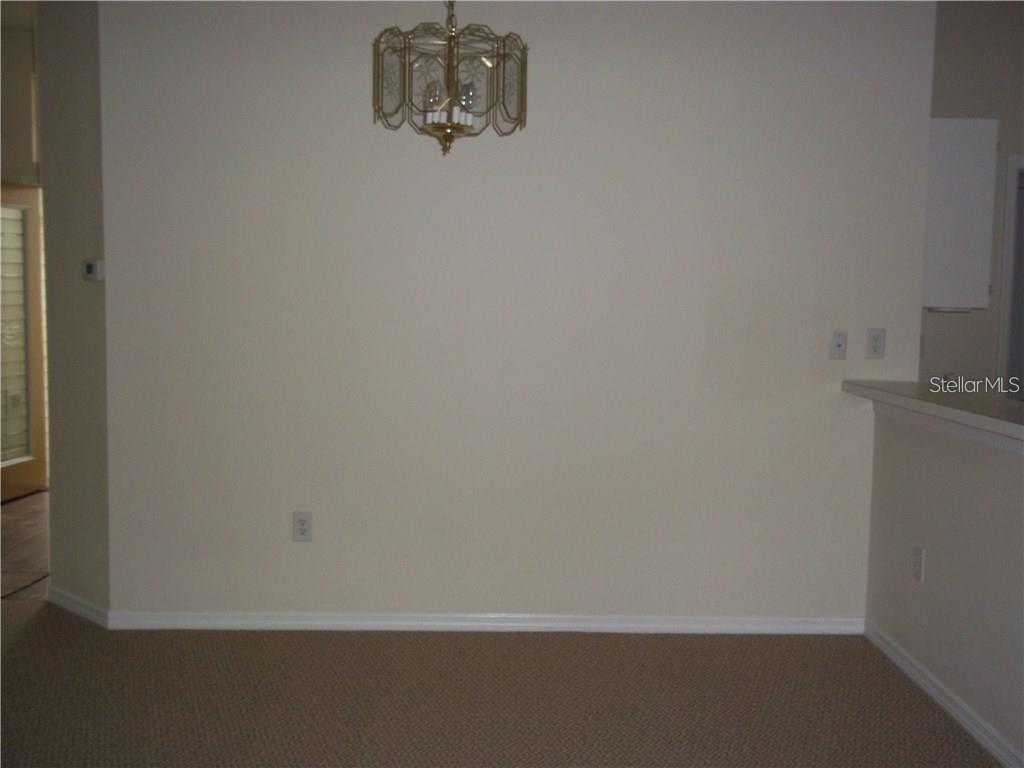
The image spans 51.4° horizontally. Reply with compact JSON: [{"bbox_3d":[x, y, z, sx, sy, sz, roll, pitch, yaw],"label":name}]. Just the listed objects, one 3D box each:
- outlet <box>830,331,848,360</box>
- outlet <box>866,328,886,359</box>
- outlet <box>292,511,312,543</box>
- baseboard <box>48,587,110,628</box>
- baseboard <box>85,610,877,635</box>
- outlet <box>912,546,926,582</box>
[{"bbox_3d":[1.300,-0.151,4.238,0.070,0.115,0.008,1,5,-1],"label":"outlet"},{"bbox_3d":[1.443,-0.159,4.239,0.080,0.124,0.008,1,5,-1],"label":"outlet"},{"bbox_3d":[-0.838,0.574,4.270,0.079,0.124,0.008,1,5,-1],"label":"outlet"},{"bbox_3d":[-1.814,0.925,4.466,0.550,0.072,0.015,5,6,43],"label":"baseboard"},{"bbox_3d":[-0.089,0.959,4.307,3.036,0.072,0.015,1,5,-1],"label":"baseboard"},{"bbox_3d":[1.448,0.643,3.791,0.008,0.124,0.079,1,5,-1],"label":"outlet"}]

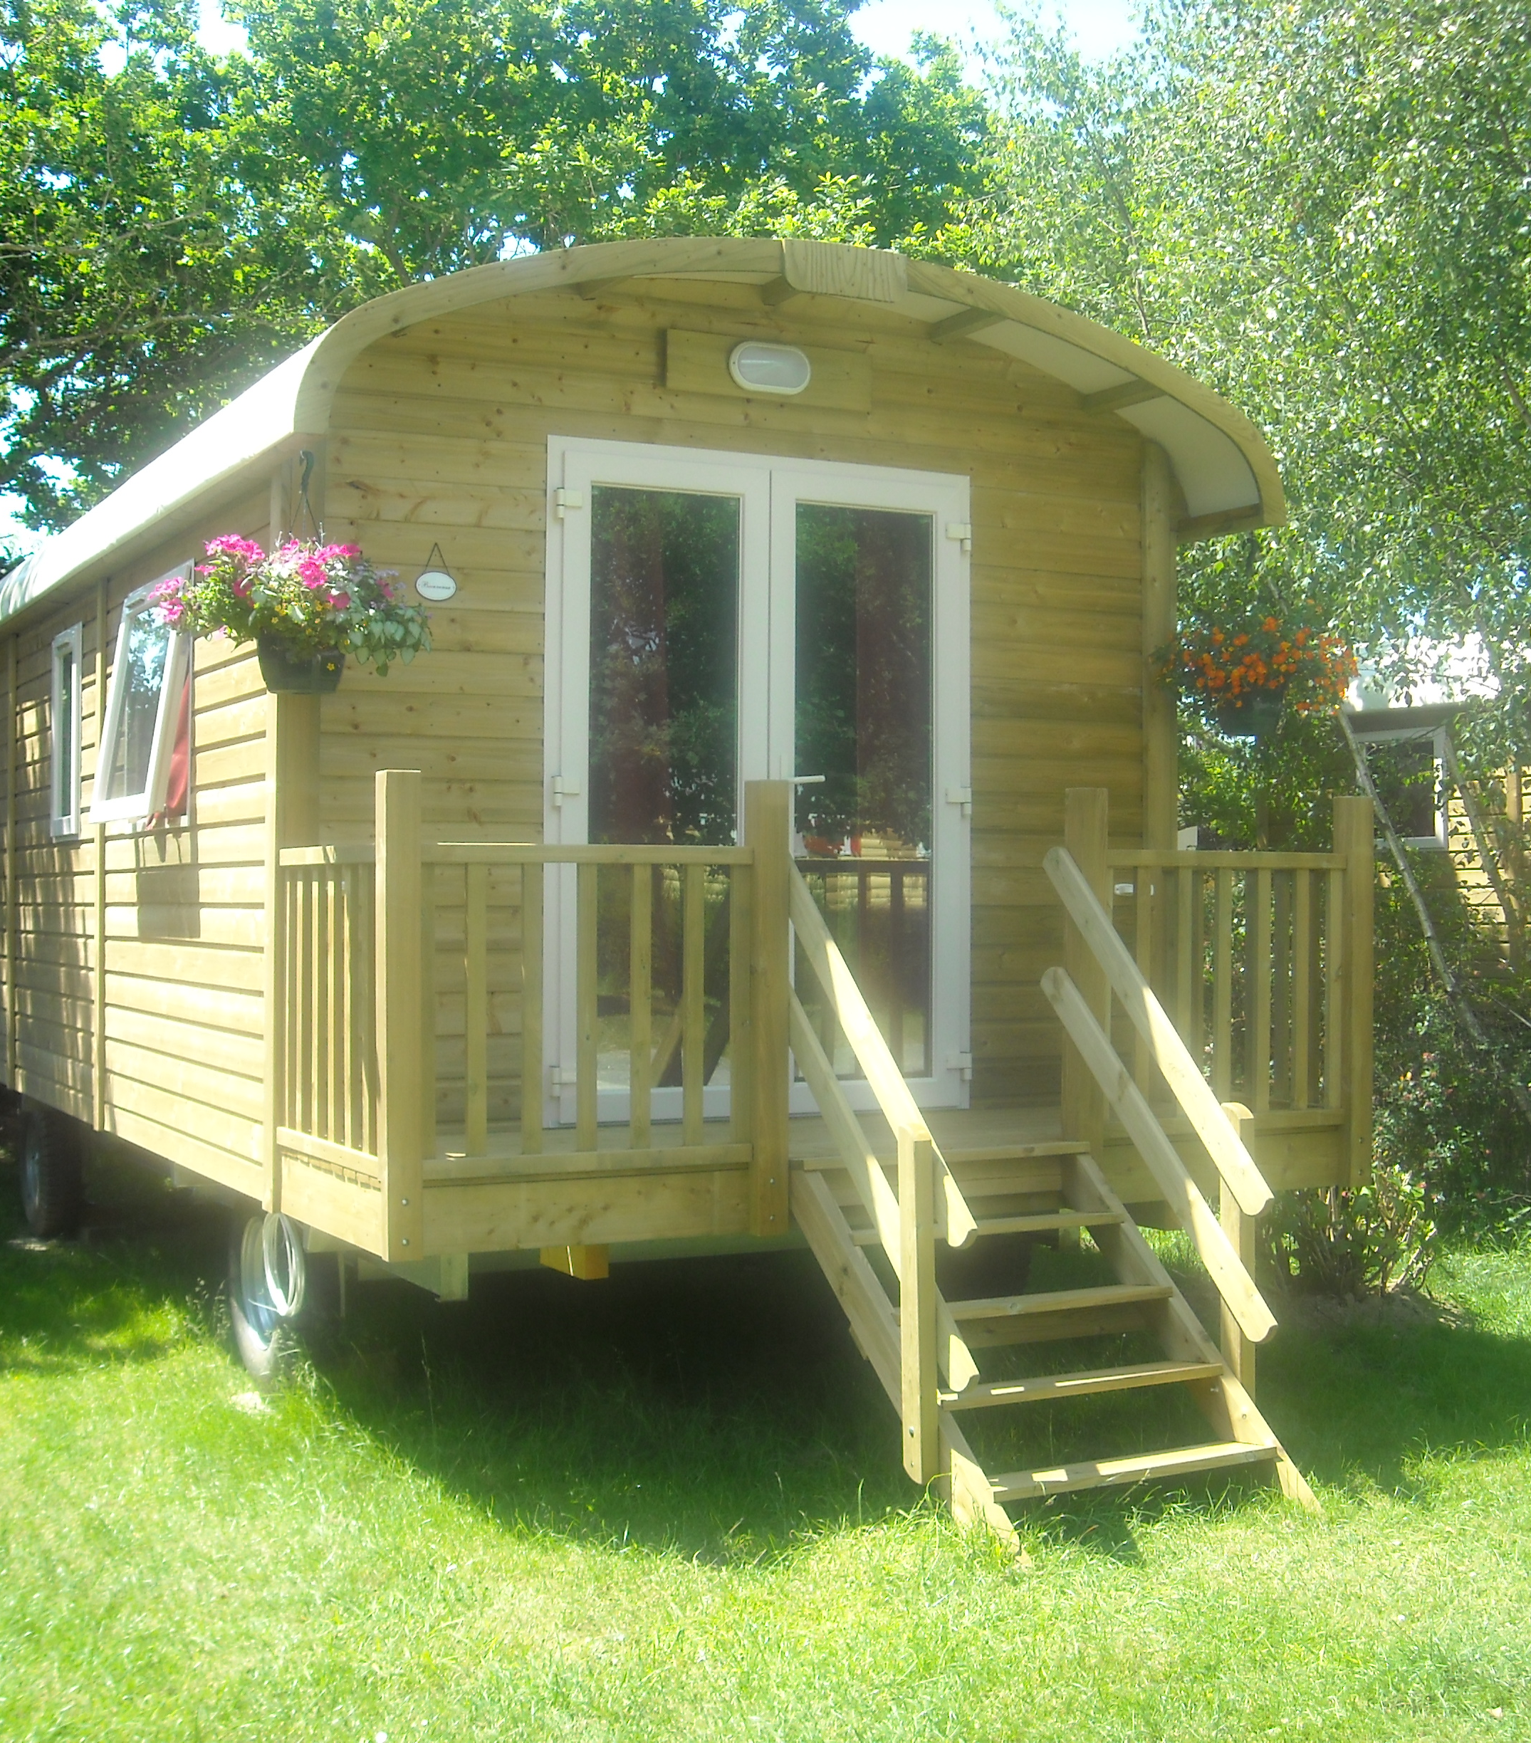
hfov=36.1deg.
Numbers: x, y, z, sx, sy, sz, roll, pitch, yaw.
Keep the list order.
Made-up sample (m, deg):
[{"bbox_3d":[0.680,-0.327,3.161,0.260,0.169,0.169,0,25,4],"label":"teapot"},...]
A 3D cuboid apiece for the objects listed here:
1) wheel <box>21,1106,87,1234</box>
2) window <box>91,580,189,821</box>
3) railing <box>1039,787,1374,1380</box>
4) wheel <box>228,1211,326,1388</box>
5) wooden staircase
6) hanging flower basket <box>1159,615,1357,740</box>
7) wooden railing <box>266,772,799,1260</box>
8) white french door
[{"bbox_3d":[-3.210,1.372,10.694,0.206,0.649,0.649,0,-1,-26],"label":"wheel"},{"bbox_3d":[-2.163,-0.589,8.164,0.175,0.860,1.118,0,-1,-26],"label":"window"},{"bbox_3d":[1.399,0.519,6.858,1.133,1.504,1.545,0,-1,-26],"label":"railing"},{"bbox_3d":[-1.462,1.258,7.193,0.206,0.649,0.649,0,-1,-26],"label":"wheel"},{"bbox_3d":[0.692,0.735,6.067,1.061,1.669,1.174,0,-1,-26],"label":"wooden staircase"},{"bbox_3d":[1.598,-0.648,7.790,0.618,0.422,0.577,0,-1,0],"label":"hanging flower basket"},{"bbox_3d":[-0.672,0.369,6.514,1.133,1.210,1.045,0,-1,-26],"label":"wooden railing"},{"bbox_3d":[0.007,-0.269,7.507,1.516,2.112,0.113,0,-1,-26],"label":"white french door"}]

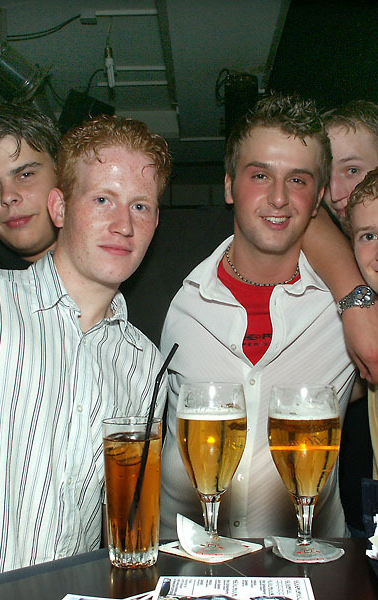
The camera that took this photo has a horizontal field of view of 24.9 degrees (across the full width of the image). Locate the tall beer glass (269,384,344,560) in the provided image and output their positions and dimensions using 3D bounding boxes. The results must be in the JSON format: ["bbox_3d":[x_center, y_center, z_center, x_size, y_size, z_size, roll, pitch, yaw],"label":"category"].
[{"bbox_3d":[0.132,0.191,0.972,0.081,0.186,0.081,0,-1,0],"label":"tall beer glass"}]

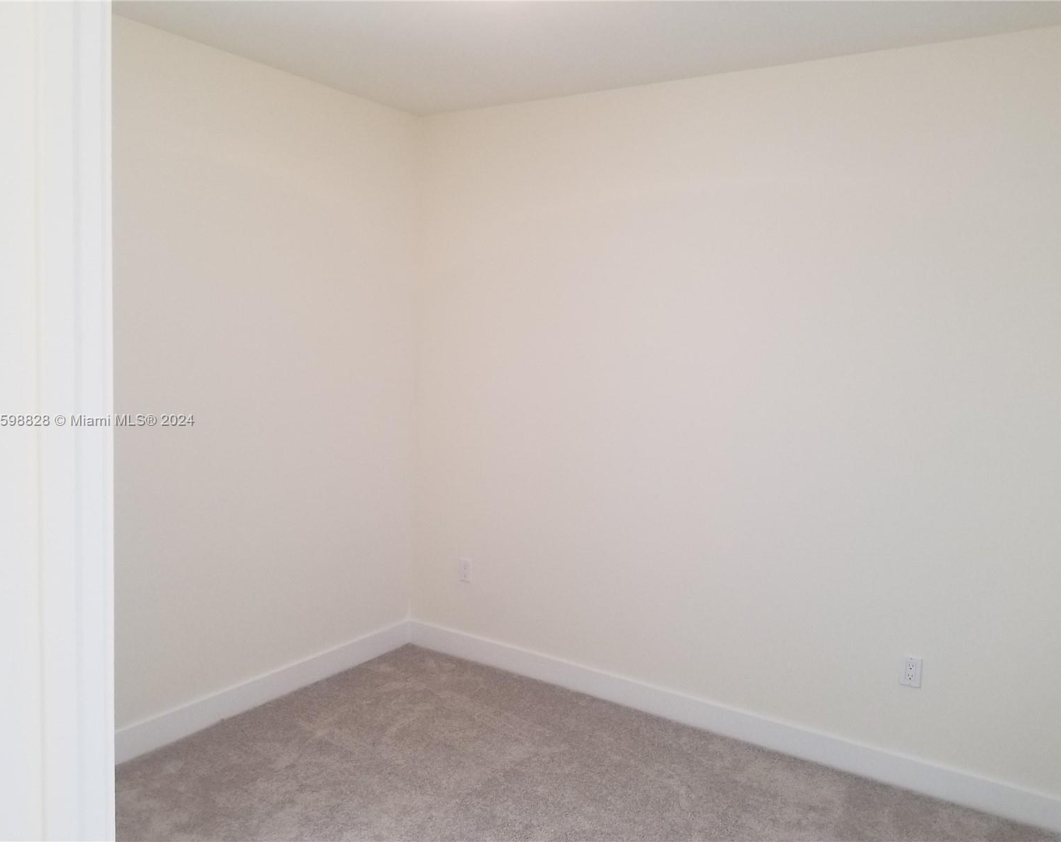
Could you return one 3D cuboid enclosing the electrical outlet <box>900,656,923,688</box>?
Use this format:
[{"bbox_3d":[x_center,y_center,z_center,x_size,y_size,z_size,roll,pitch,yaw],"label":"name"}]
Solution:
[{"bbox_3d":[1.412,0.930,3.130,0.071,0.115,0.011,6,7,33],"label":"electrical outlet"}]

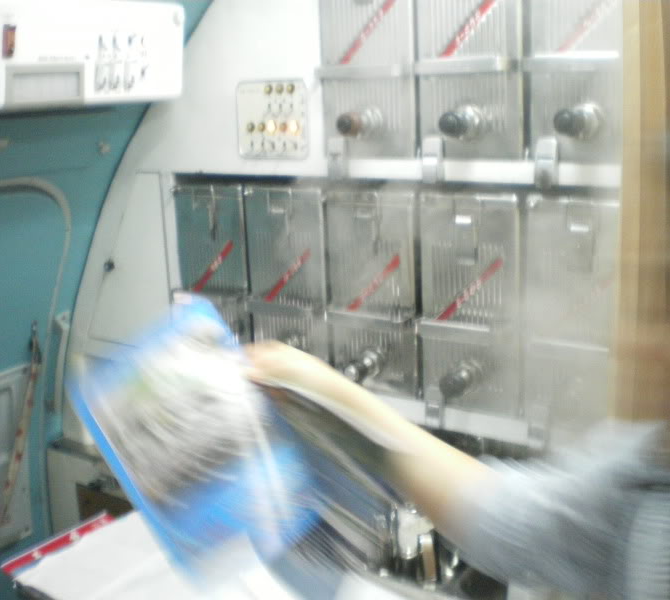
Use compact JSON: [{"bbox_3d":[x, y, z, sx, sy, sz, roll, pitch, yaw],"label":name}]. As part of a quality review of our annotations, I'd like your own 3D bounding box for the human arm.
[{"bbox_3d":[0.100,0.163,0.900,0.500,0.150,0.120,21,26,35],"label":"human arm"}]

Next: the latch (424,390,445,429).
[{"bbox_3d":[0.181,0.199,1.516,0.033,0.060,0.022,7,18,31],"label":"latch"}]

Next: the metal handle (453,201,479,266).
[{"bbox_3d":[0.221,-0.112,1.398,0.038,0.107,0.020,7,18,31],"label":"metal handle"}]

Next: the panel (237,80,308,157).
[{"bbox_3d":[-0.115,-0.337,1.550,0.143,0.141,0.015,7,18,31],"label":"panel"}]

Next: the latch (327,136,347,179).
[{"bbox_3d":[0.005,-0.256,1.493,0.025,0.072,0.022,7,18,31],"label":"latch"}]

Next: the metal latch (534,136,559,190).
[{"bbox_3d":[0.329,-0.213,1.294,0.031,0.080,0.025,7,18,31],"label":"metal latch"}]

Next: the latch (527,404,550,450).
[{"bbox_3d":[0.346,0.217,1.415,0.029,0.070,0.022,7,18,31],"label":"latch"}]

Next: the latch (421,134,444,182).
[{"bbox_3d":[0.164,-0.237,1.396,0.029,0.077,0.022,7,18,31],"label":"latch"}]

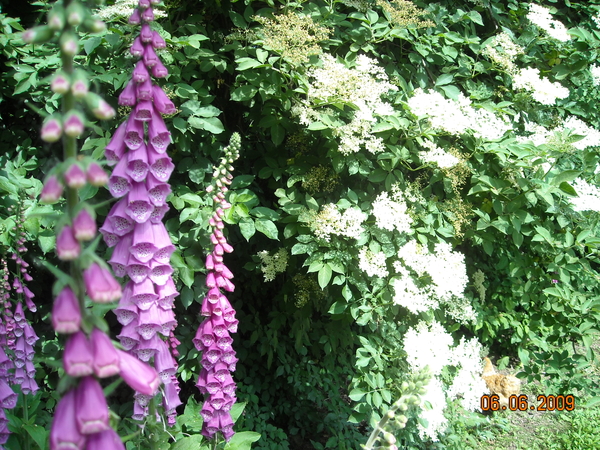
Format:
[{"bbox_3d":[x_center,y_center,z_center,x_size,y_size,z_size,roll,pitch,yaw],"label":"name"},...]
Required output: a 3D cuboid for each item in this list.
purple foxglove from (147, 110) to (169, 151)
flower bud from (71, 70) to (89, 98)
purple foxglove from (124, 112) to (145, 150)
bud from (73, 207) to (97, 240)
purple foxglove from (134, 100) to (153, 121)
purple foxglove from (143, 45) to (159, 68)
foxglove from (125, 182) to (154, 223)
[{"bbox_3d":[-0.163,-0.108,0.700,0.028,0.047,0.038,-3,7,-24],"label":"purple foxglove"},{"bbox_3d":[-0.147,-0.094,0.405,0.012,0.019,0.015,-2,5,-25],"label":"flower bud"},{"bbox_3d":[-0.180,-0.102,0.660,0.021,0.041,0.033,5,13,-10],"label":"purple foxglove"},{"bbox_3d":[-0.151,0.000,0.425,0.017,0.024,0.021,-3,15,-20],"label":"bud"},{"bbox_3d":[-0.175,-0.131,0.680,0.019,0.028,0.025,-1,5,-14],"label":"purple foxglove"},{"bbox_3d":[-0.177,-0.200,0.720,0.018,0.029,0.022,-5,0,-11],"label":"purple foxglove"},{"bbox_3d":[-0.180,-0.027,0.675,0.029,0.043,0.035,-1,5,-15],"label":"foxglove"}]

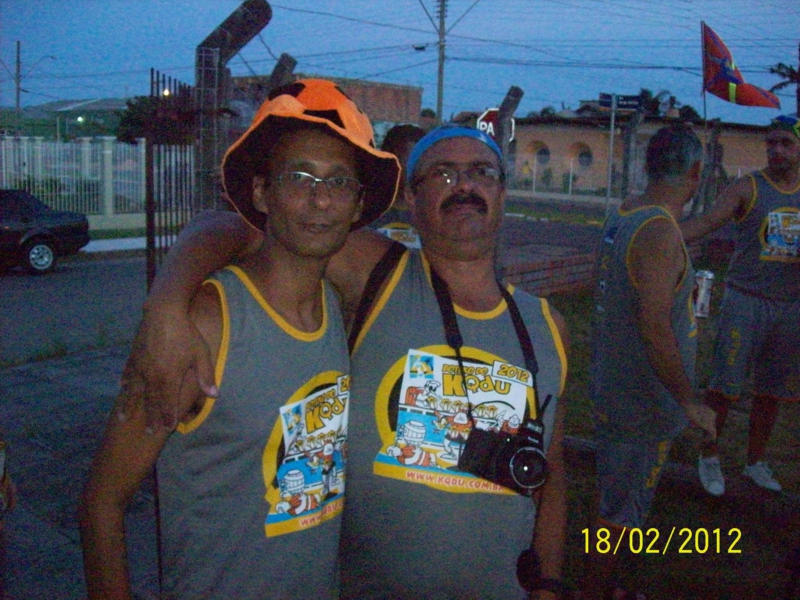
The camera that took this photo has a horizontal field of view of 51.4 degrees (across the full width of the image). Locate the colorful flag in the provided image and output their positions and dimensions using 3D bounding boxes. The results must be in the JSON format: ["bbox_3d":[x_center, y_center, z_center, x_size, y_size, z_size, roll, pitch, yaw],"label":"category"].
[{"bbox_3d":[3.448,-2.378,8.400,0.780,0.860,0.280,3,9,18],"label":"colorful flag"}]

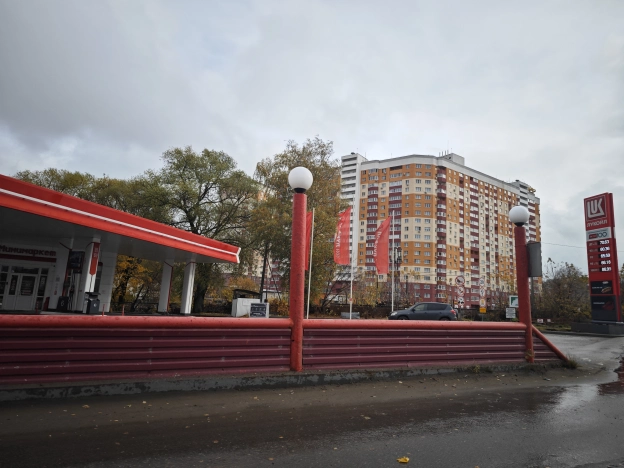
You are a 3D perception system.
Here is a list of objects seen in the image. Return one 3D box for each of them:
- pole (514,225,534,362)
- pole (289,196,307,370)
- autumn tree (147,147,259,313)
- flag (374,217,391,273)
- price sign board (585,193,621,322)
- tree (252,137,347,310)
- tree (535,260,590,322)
[{"bbox_3d":[5.850,1.607,11.386,0.260,3.672,0.260,6,-12,-25],"label":"pole"},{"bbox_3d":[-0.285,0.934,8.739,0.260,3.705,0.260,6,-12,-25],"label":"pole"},{"bbox_3d":[-10.884,-0.740,44.675,11.300,18.305,10.500,3,-11,0],"label":"autumn tree"},{"bbox_3d":[5.073,0.806,29.378,1.150,4.128,0.300,2,-11,6],"label":"flag"},{"bbox_3d":[16.084,1.297,23.148,0.380,7.086,1.380,6,-11,-15],"label":"price sign board"},{"bbox_3d":[-0.639,-1.159,41.664,9.000,18.183,8.500,3,-11,0],"label":"tree"},{"bbox_3d":[20.073,4.727,33.477,4.200,5.208,4.000,3,-11,0],"label":"tree"}]

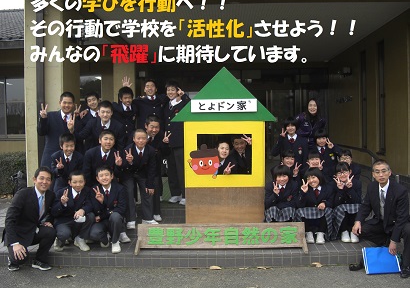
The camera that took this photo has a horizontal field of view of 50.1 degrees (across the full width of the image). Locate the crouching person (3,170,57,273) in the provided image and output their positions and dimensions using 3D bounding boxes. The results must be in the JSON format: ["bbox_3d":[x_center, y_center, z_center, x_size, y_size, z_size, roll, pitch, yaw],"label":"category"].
[{"bbox_3d":[-1.679,0.724,4.220,0.520,0.980,0.640,-1,2,-31],"label":"crouching person"}]

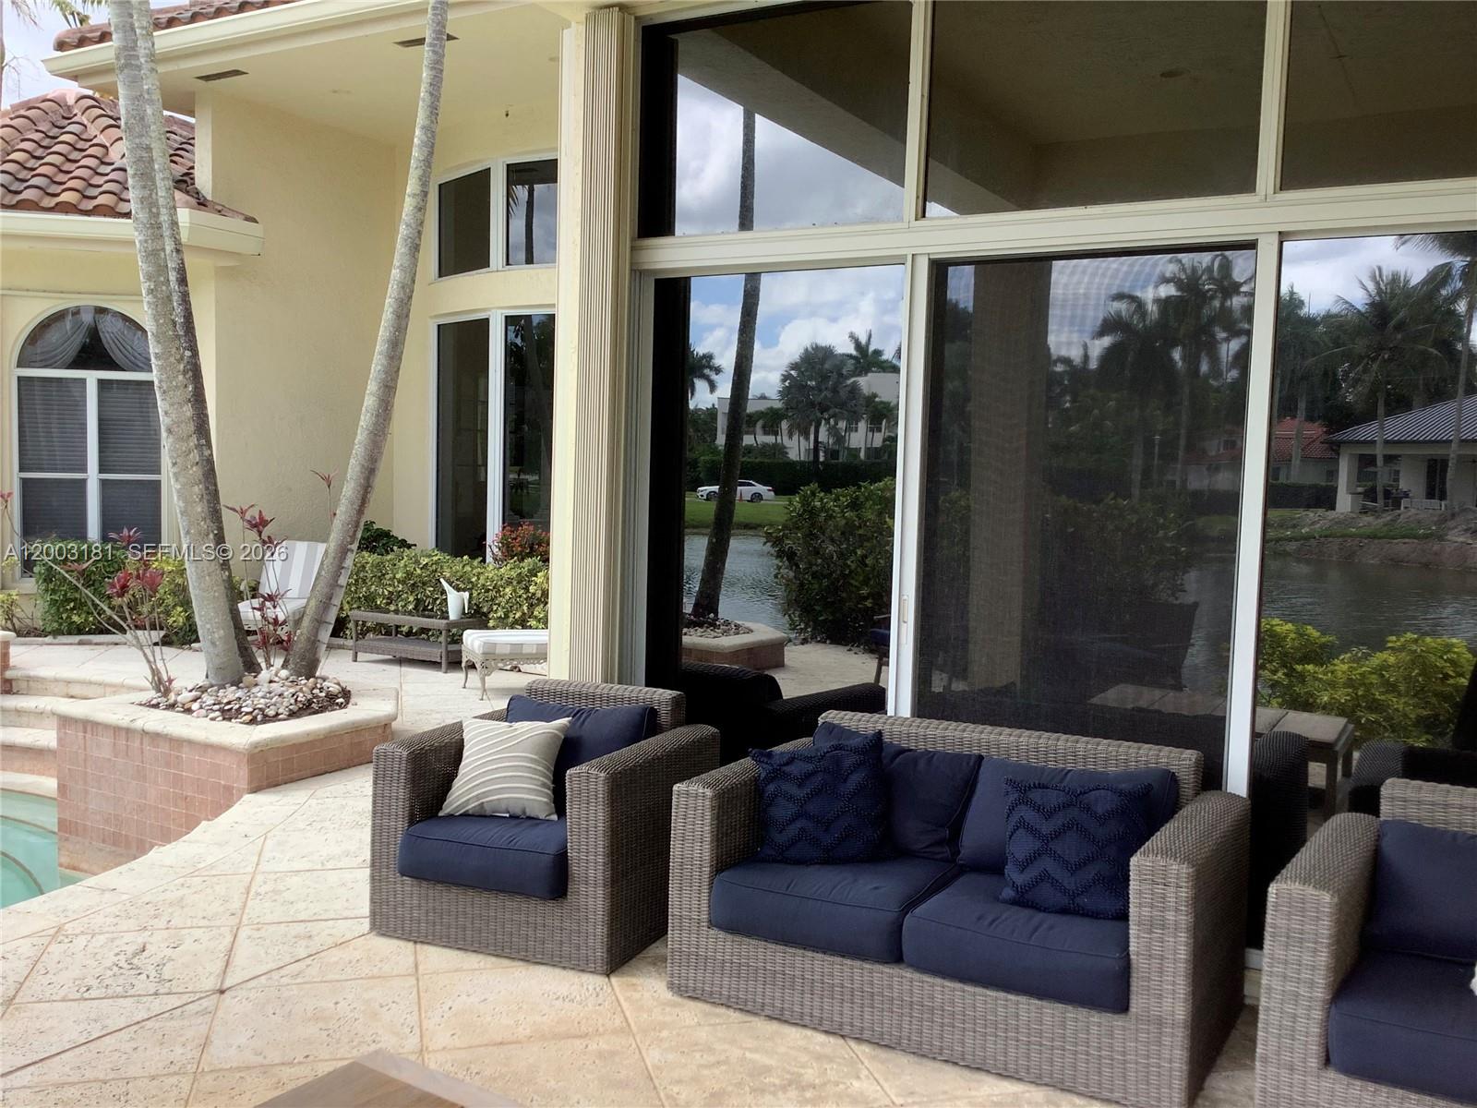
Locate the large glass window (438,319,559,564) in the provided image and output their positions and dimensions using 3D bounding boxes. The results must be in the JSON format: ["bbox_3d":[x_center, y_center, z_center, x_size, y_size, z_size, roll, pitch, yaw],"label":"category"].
[{"bbox_3d":[-2.207,-0.909,12.670,2.050,2.814,0.220,5,5,38],"label":"large glass window"}]

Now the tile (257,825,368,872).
[{"bbox_3d":[-1.716,1.276,5.652,0.605,0.030,0.580,0,4,-15],"label":"tile"}]

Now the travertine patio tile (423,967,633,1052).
[{"bbox_3d":[-0.680,1.415,4.134,0.605,0.030,0.580,0,4,-15],"label":"travertine patio tile"}]

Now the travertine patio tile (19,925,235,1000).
[{"bbox_3d":[-2.027,1.381,4.447,0.605,0.030,0.605,1,4,-16],"label":"travertine patio tile"}]

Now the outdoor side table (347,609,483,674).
[{"bbox_3d":[-2.537,0.675,10.513,0.967,0.404,0.507,4,5,27],"label":"outdoor side table"}]

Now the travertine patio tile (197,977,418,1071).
[{"bbox_3d":[-1.277,1.430,4.024,0.605,0.030,0.605,1,4,-16],"label":"travertine patio tile"}]

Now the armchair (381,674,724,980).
[{"bbox_3d":[-0.696,0.964,4.976,0.950,0.815,0.910,3,4,22],"label":"armchair"}]

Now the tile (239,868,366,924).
[{"bbox_3d":[-1.566,1.321,5.094,0.605,0.030,0.580,0,4,-15],"label":"tile"}]

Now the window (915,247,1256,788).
[{"bbox_3d":[1.130,0.132,4.660,1.188,2.405,0.060,4,4,30],"label":"window"}]

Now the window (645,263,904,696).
[{"bbox_3d":[0.105,0.047,5.110,1.076,2.254,0.060,4,5,30],"label":"window"}]

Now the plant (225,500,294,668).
[{"bbox_3d":[-2.995,0.199,8.274,0.422,1.034,0.400,2,4,0],"label":"plant"}]

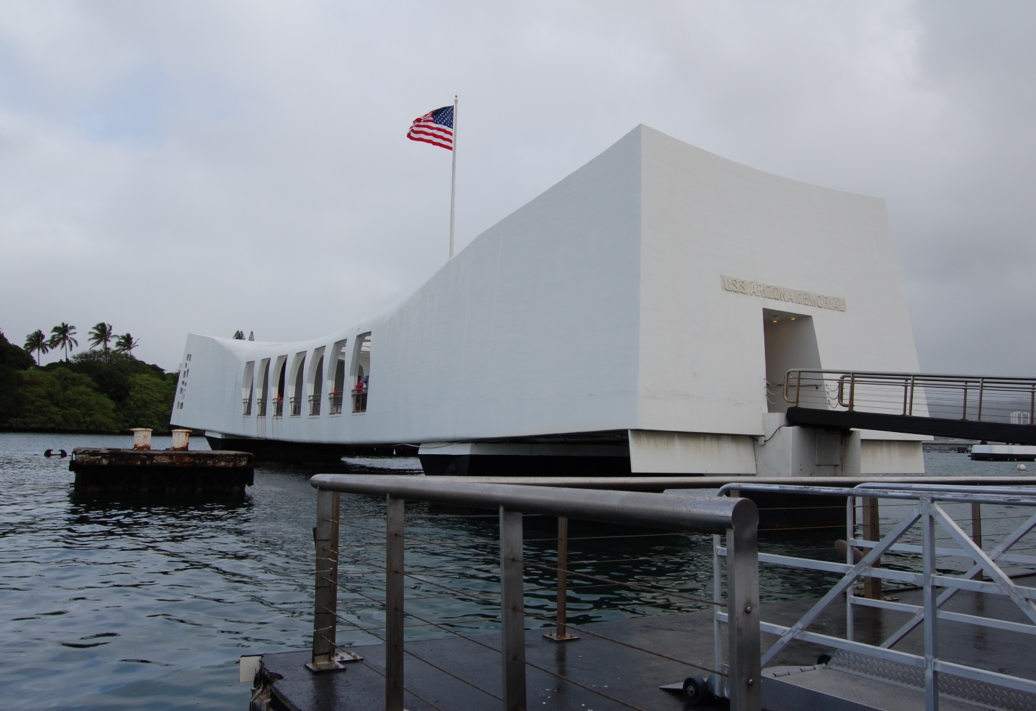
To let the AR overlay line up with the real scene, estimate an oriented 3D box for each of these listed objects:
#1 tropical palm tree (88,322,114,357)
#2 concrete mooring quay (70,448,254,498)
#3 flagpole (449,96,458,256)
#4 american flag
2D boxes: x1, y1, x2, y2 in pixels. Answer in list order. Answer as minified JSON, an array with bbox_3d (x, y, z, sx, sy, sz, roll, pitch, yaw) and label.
[{"bbox_3d":[-96.078,2.152,183.483,5.600,20.000,5.600,1,-6,0],"label":"tropical palm tree"},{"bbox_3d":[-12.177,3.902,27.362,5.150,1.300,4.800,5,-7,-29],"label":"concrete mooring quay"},{"bbox_3d":[-3.959,-5.651,47.609,0.250,20.500,0.250,1,-6,0],"label":"flagpole"},{"bbox_3d":[-5.227,-13.529,47.483,3.100,2.800,0.700,5,-7,-32],"label":"american flag"}]

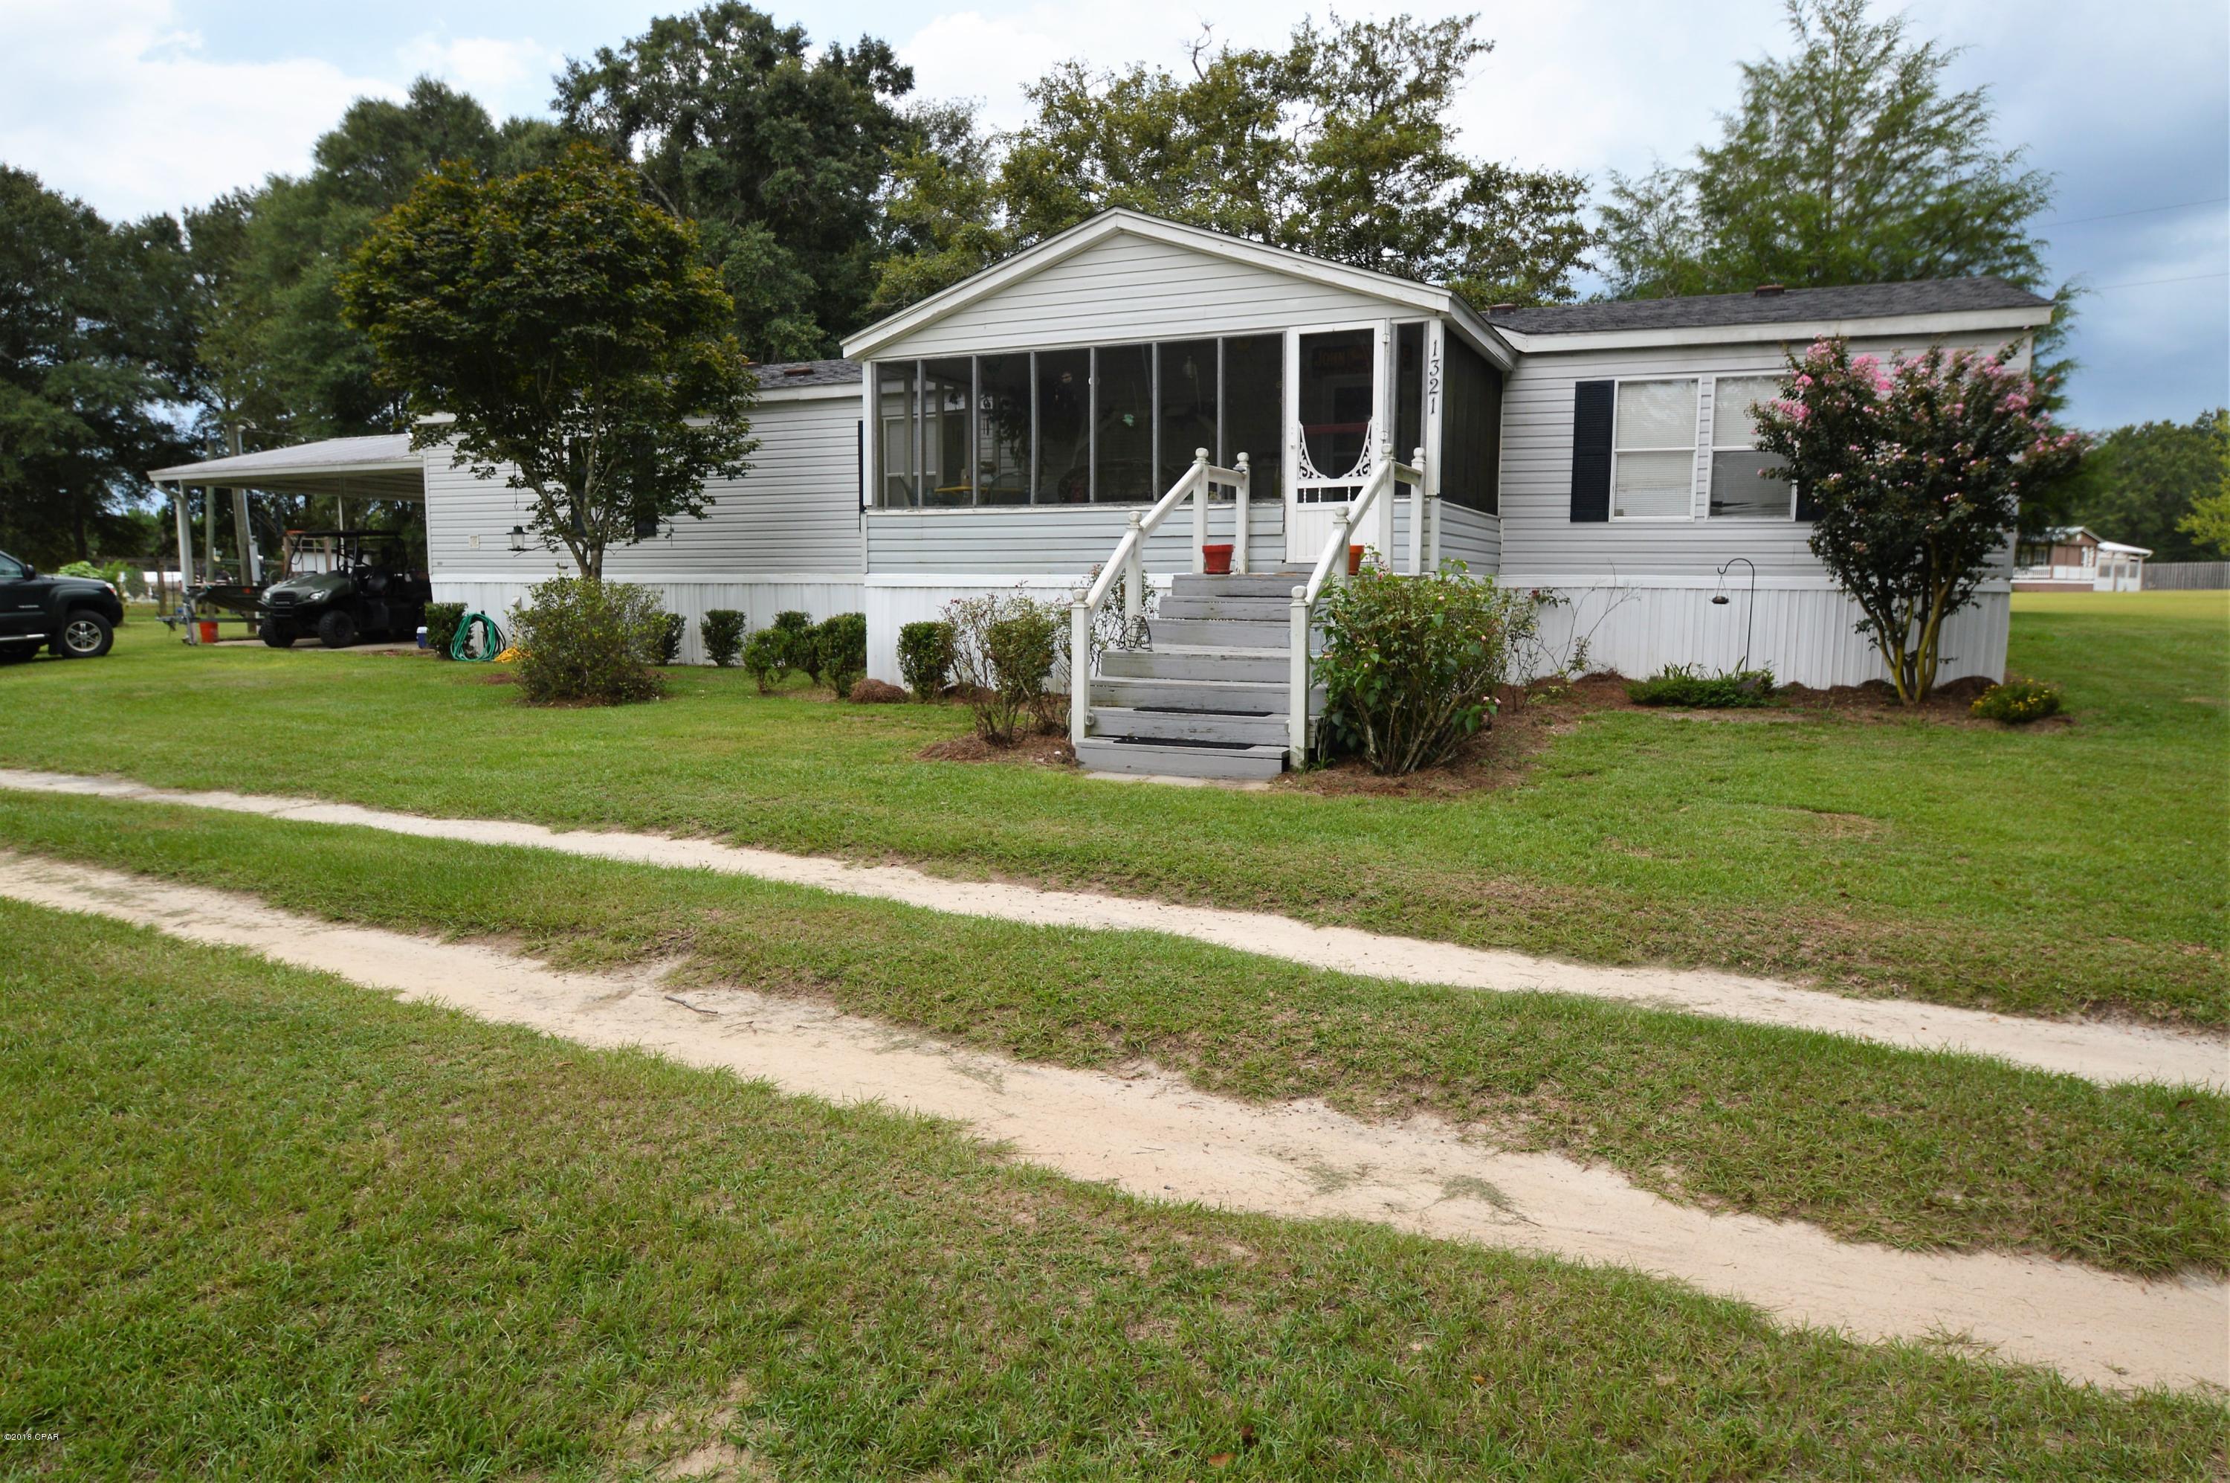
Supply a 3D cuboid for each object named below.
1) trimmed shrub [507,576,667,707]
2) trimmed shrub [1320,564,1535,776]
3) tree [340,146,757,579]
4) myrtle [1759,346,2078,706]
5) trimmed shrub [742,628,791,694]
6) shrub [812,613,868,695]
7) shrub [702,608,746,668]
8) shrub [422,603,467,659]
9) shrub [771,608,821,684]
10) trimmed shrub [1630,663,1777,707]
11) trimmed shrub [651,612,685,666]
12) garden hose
[{"bbox_3d":[-5.313,-1.043,13.100,1.500,1.190,1.450,3,8,24],"label":"trimmed shrub"},{"bbox_3d":[1.869,-0.460,7.949,1.240,1.270,1.150,3,7,22],"label":"trimmed shrub"},{"bbox_3d":[-6.725,-3.879,15.372,4.570,6.240,4.570,3,7,22],"label":"tree"},{"bbox_3d":[6.901,-1.922,11.300,2.550,3.150,2.400,3,8,24],"label":"myrtle"},{"bbox_3d":[-3.745,-0.854,13.900,0.510,0.700,0.510,3,7,22],"label":"trimmed shrub"},{"bbox_3d":[-2.770,-0.888,13.200,0.600,0.820,0.600,0,8,0],"label":"shrub"},{"bbox_3d":[-5.339,-1.387,17.700,0.600,0.800,0.600,3,8,24],"label":"shrub"},{"bbox_3d":[-9.835,-1.630,18.900,0.580,0.820,0.580,3,7,22],"label":"shrub"},{"bbox_3d":[-3.616,-1.062,14.700,0.580,0.850,0.600,0,8,0],"label":"shrub"},{"bbox_3d":[5.152,-0.490,11.347,1.210,0.300,0.750,3,7,22],"label":"trimmed shrub"},{"bbox_3d":[-6.261,-1.415,18.100,0.580,0.750,0.580,3,8,24],"label":"trimmed shrub"},{"bbox_3d":[-9.372,-1.536,19.100,0.730,0.740,0.280,-1,8,-6],"label":"garden hose"}]

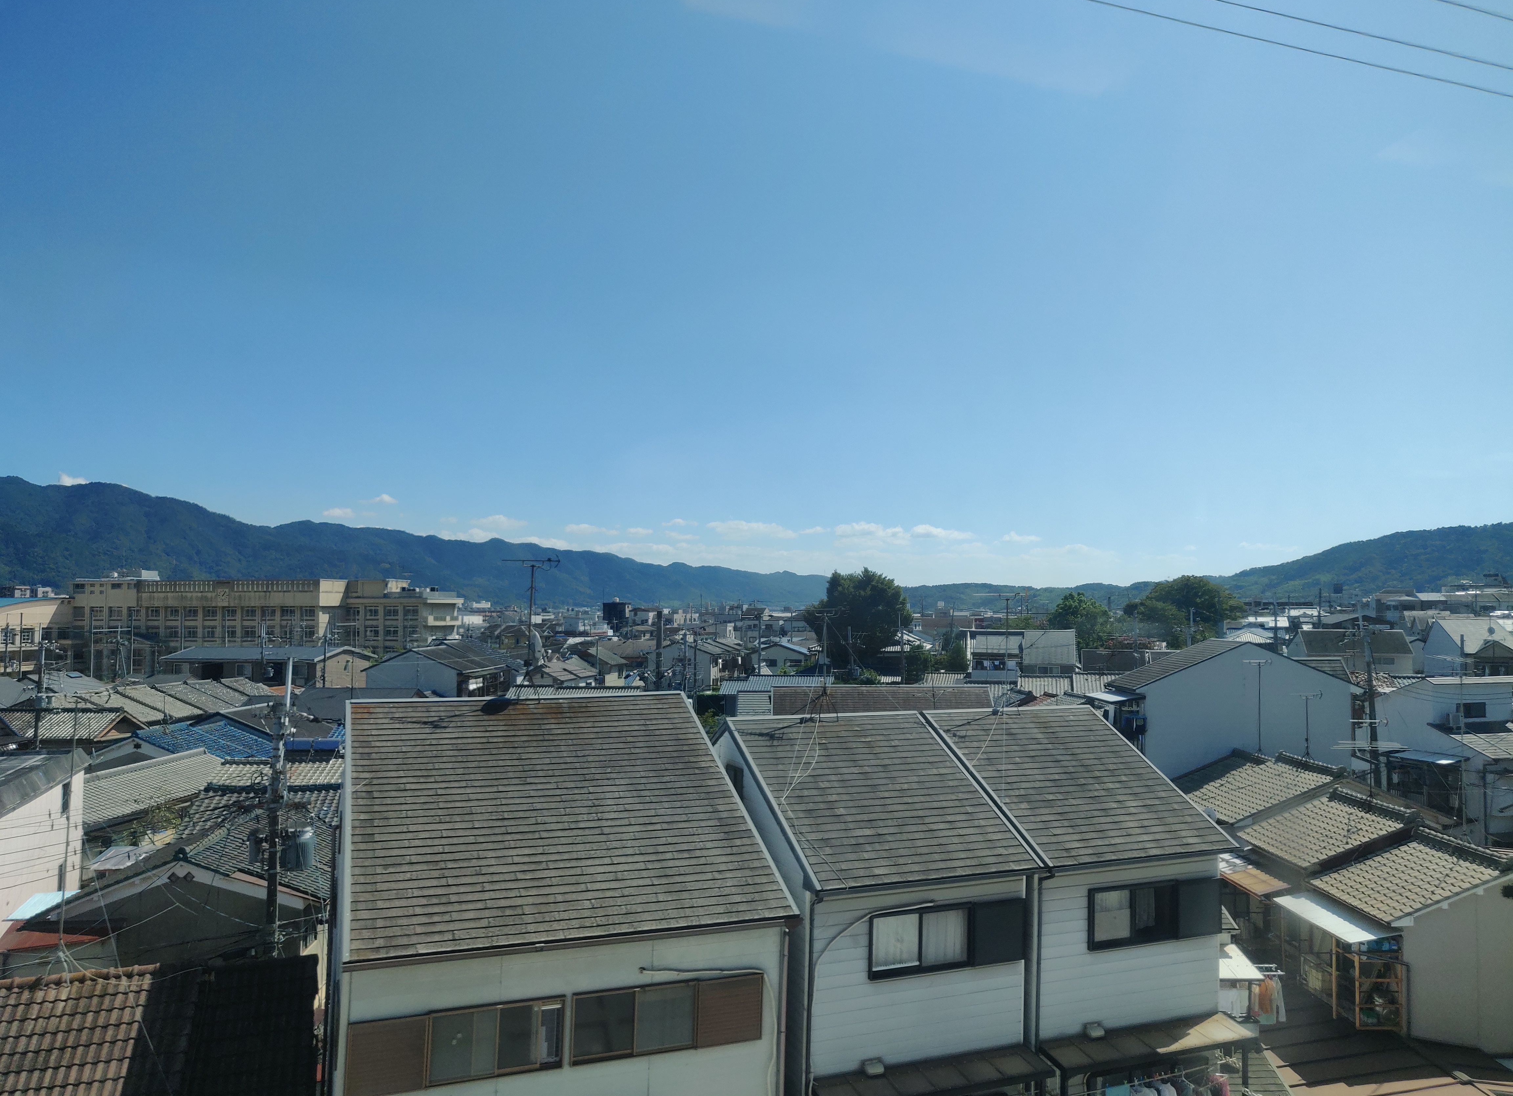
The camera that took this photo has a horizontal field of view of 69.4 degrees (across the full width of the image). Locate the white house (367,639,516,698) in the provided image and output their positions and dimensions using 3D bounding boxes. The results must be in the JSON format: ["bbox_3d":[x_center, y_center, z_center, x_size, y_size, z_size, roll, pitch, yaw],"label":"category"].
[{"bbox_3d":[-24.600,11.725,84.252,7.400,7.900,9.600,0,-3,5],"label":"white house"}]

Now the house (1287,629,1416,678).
[{"bbox_3d":[40.810,9.795,74.550,6.700,8.400,7.000,-1,-4,17],"label":"house"}]

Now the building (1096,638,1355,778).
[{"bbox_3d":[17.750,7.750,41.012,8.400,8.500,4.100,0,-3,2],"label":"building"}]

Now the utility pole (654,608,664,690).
[{"bbox_3d":[-4.095,7.778,44.800,0.350,10.300,0.350,0,-3,0],"label":"utility pole"}]

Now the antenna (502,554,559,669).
[{"bbox_3d":[-3.998,1.210,19.450,0.990,2.150,0.600,0,-3,0],"label":"antenna"}]

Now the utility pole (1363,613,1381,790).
[{"bbox_3d":[23.106,7.305,40.800,0.380,9.800,0.380,-3,-3,0],"label":"utility pole"}]

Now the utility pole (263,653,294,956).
[{"bbox_3d":[-12.506,7.883,28.300,0.400,10.000,0.400,0,-3,0],"label":"utility pole"}]

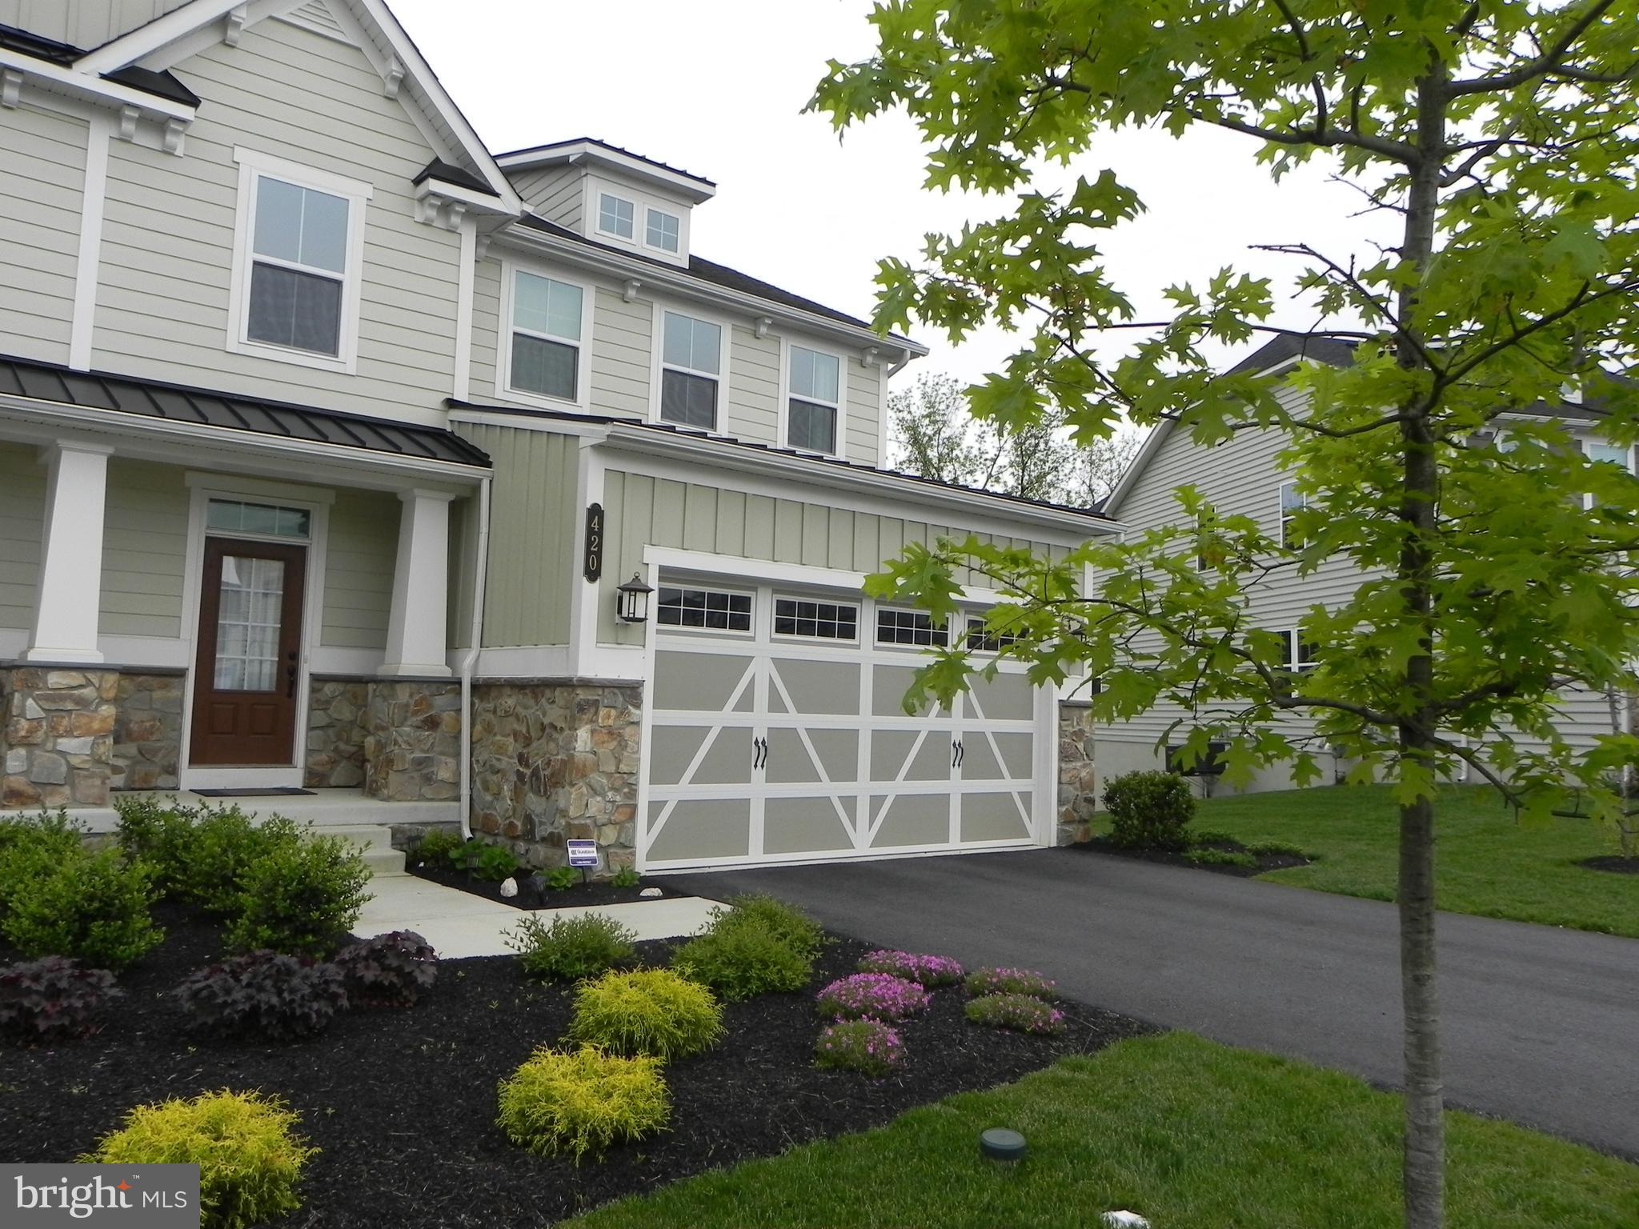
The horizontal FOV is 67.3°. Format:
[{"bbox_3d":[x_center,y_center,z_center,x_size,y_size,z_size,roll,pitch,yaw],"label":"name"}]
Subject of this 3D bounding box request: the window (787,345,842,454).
[{"bbox_3d":[-0.071,-2.683,15.543,0.820,1.290,0.100,5,-5,-39],"label":"window"}]

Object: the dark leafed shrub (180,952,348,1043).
[{"bbox_3d":[-2.288,1.551,5.071,0.650,0.310,0.570,4,-5,-23],"label":"dark leafed shrub"}]

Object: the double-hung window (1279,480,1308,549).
[{"bbox_3d":[10.060,-2.088,26.114,0.100,1.516,0.950,3,-5,-12],"label":"double-hung window"}]

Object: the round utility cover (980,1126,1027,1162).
[{"bbox_3d":[0.614,1.773,4.120,0.155,0.065,0.155,1,-5,9],"label":"round utility cover"}]

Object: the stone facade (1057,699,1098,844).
[{"bbox_3d":[2.656,1.690,13.210,0.610,1.500,0.280,5,-5,-39],"label":"stone facade"}]

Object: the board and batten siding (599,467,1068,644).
[{"bbox_3d":[0.523,-0.237,11.437,5.780,1.370,0.080,5,-5,-39],"label":"board and batten siding"}]

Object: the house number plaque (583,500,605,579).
[{"bbox_3d":[-1.744,-0.551,9.529,0.149,0.629,0.025,6,-6,-39],"label":"house number plaque"}]

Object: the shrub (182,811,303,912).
[{"bbox_3d":[-3.737,1.601,7.990,0.729,0.642,0.708,5,-5,-39],"label":"shrub"}]

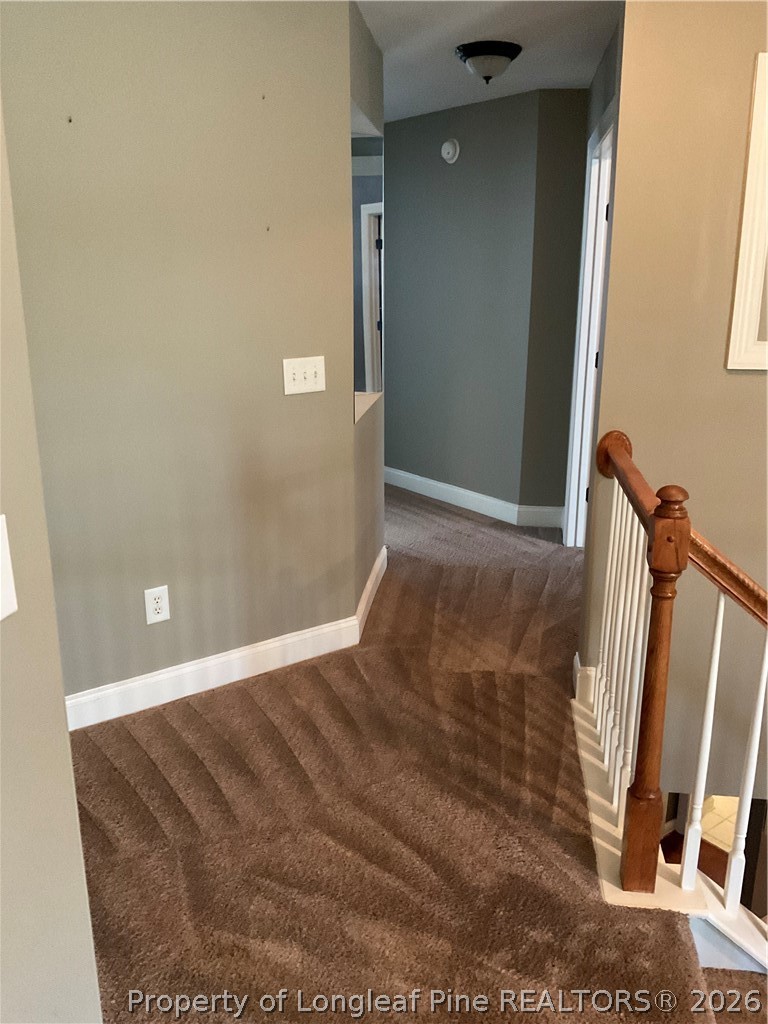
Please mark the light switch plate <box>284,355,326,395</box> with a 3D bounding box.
[{"bbox_3d":[-0.285,-0.499,3.129,0.172,0.124,0.014,-12,20,-36],"label":"light switch plate"}]

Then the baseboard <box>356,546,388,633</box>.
[{"bbox_3d":[-0.054,0.356,3.987,0.018,0.132,0.908,2,16,8],"label":"baseboard"}]

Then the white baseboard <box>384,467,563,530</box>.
[{"bbox_3d":[0.537,-0.121,5.670,0.163,0.132,1.545,-12,20,-36],"label":"white baseboard"}]

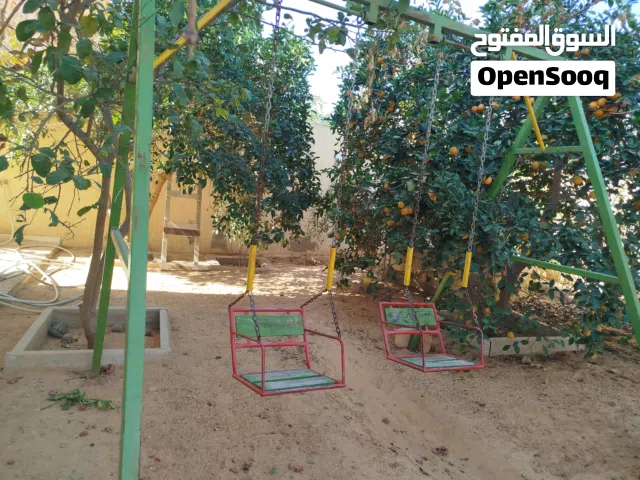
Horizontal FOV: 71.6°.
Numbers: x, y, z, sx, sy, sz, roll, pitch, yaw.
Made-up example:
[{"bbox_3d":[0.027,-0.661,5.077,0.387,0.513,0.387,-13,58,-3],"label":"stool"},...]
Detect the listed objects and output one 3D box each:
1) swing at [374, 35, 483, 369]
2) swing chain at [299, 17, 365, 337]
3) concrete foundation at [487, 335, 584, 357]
[{"bbox_3d":[0.853,-0.176,2.968,0.552,2.091,0.609,4,6,-28],"label":"swing"},{"bbox_3d":[0.108,-0.373,2.717,0.052,1.847,0.496,4,5,-28],"label":"swing chain"},{"bbox_3d":[2.444,1.175,5.138,1.560,0.189,0.180,4,5,-28],"label":"concrete foundation"}]

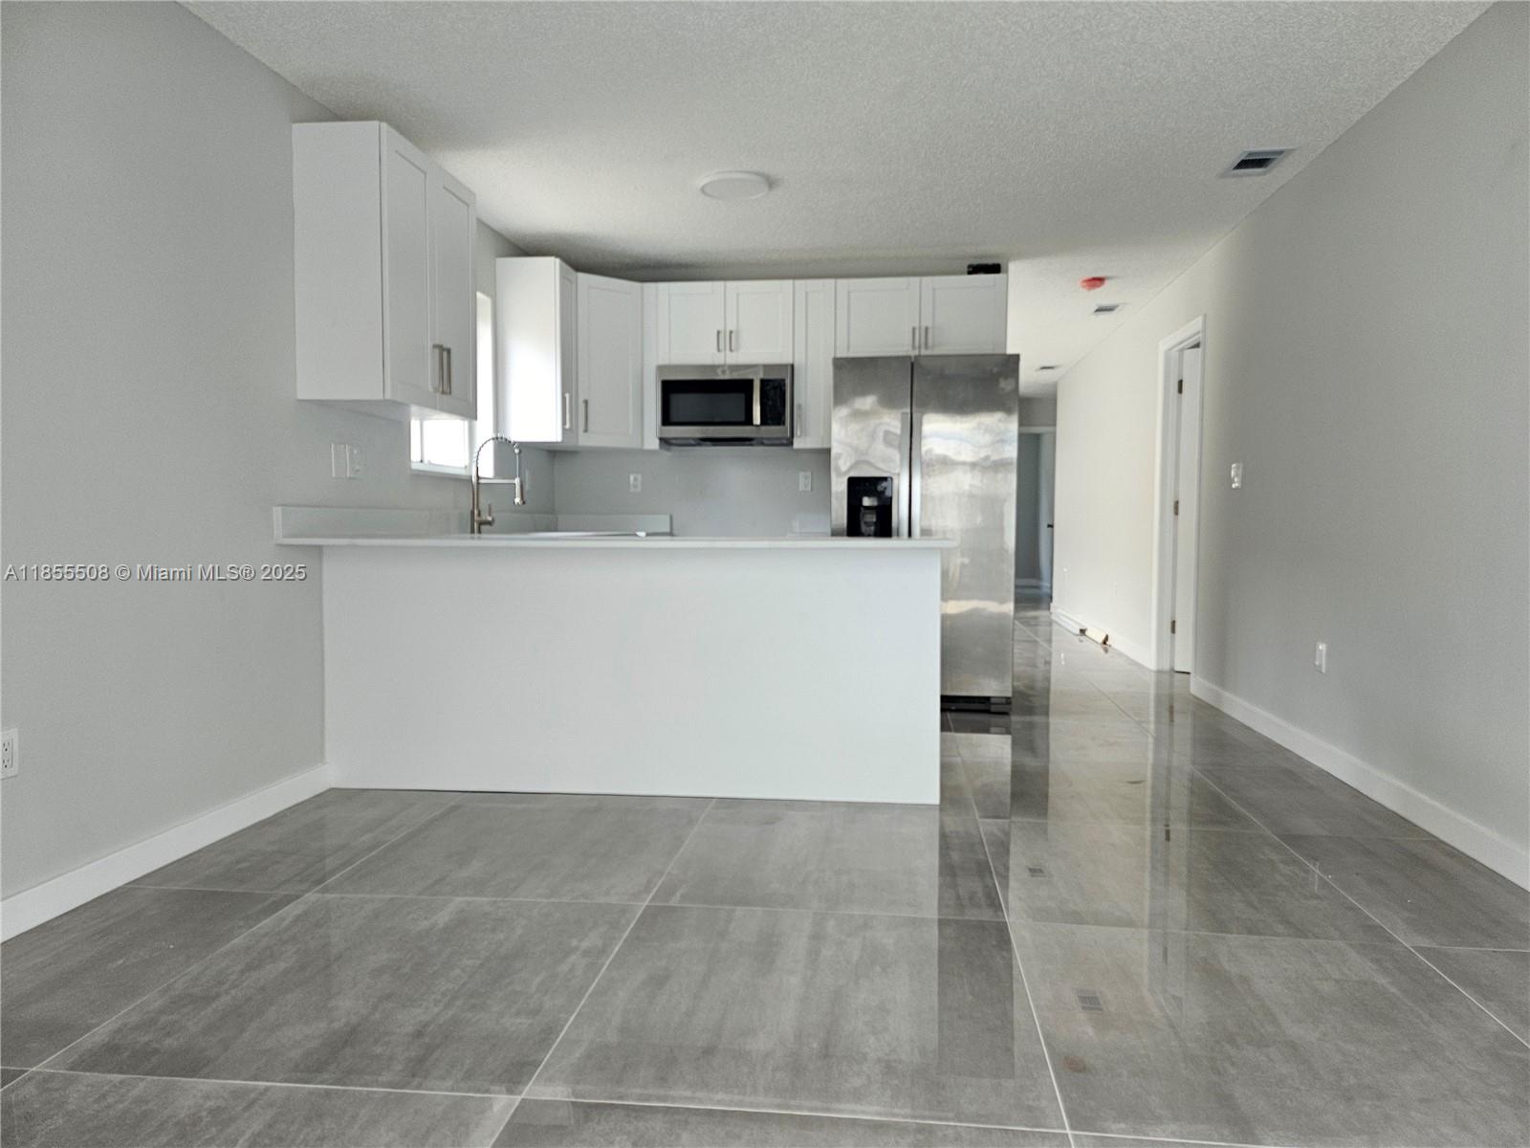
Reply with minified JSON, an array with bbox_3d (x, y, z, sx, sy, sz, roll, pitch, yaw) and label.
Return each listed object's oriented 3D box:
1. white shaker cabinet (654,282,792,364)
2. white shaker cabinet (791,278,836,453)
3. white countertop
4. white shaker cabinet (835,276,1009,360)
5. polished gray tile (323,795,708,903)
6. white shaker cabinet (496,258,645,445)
[{"bbox_3d":[-0.201,-1.404,6.068,0.766,0.461,0.330,0,3,7],"label":"white shaker cabinet"},{"bbox_3d":[0.292,-1.167,6.021,0.228,0.922,0.330,0,3,7],"label":"white shaker cabinet"},{"bbox_3d":[-0.458,-0.118,3.836,2.210,0.027,0.933,0,3,7],"label":"white countertop"},{"bbox_3d":[0.861,-1.394,5.922,0.921,0.453,0.322,0,3,7],"label":"white shaker cabinet"},{"bbox_3d":[-0.684,0.815,3.159,0.893,0.010,0.897,0,3,7],"label":"polished gray tile"},{"bbox_3d":[-1.008,-1.158,5.855,0.617,0.922,0.929,0,3,7],"label":"white shaker cabinet"}]

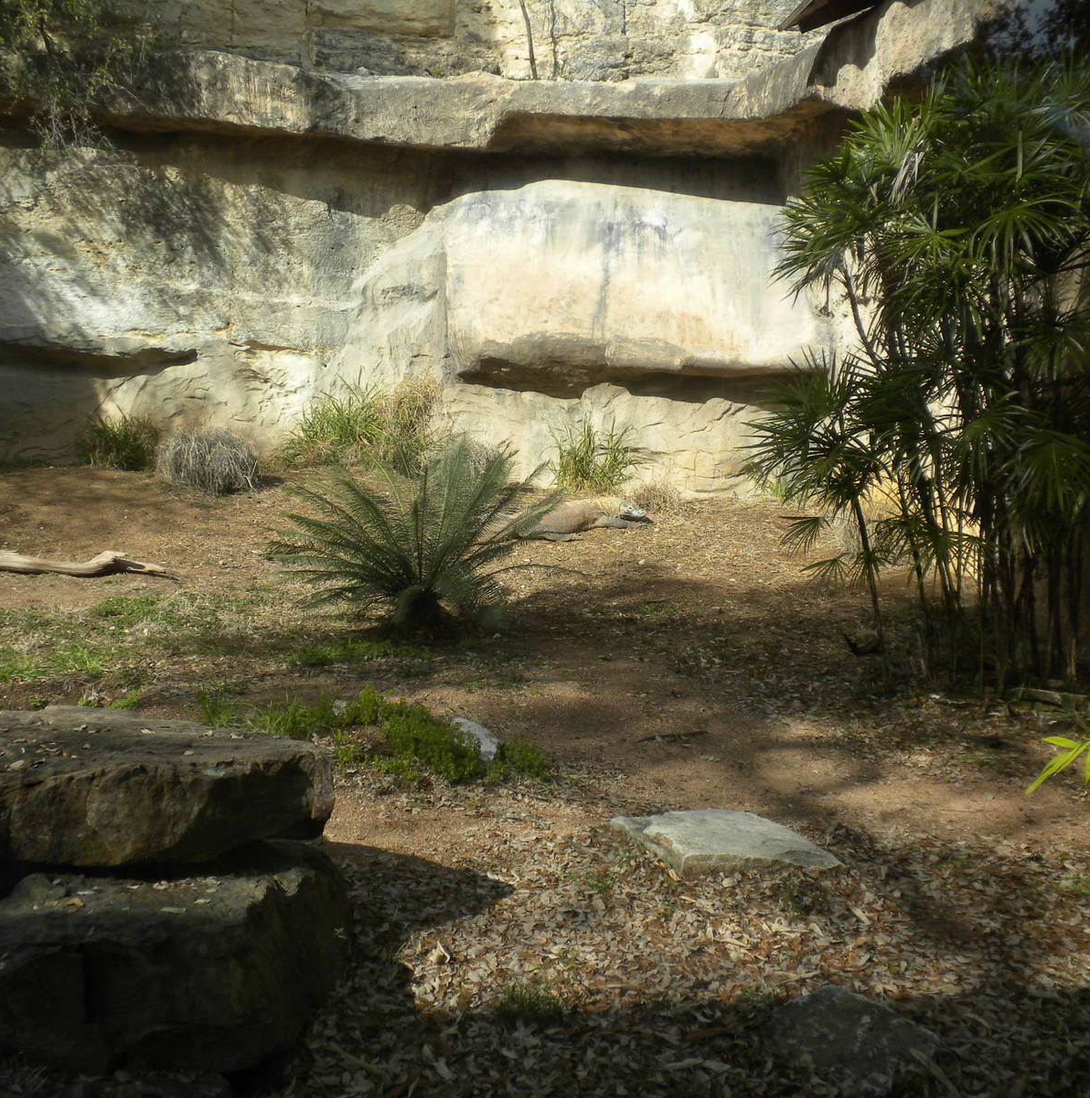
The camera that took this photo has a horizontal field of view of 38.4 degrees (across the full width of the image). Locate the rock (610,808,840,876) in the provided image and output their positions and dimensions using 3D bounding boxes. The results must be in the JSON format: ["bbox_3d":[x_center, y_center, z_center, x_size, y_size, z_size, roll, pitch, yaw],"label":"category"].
[{"bbox_3d":[0.515,0.824,4.511,0.550,0.080,0.470,-1,6,-7],"label":"rock"}]

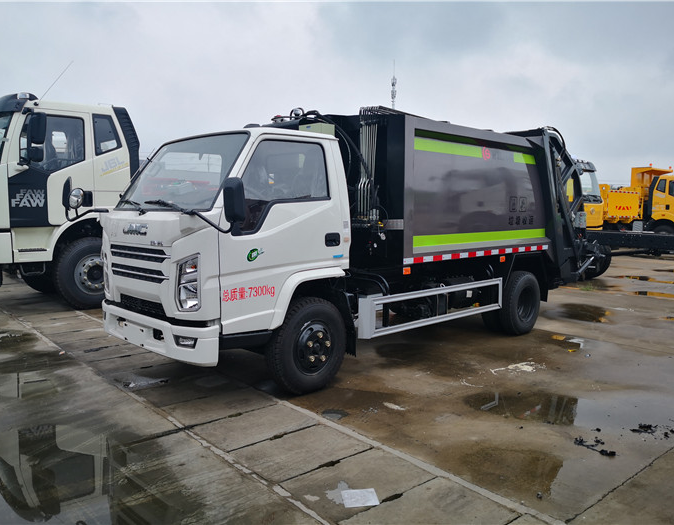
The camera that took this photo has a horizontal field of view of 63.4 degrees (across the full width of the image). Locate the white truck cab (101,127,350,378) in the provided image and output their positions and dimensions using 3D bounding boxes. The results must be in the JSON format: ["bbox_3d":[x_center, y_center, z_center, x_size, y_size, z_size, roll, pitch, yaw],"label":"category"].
[{"bbox_3d":[-1.027,-0.206,4.766,1.525,1.742,1.752,-5,7,-43],"label":"white truck cab"}]

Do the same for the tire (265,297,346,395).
[{"bbox_3d":[-0.251,0.701,4.582,0.792,0.792,0.200,-5,7,-43],"label":"tire"}]

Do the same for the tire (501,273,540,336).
[{"bbox_3d":[2.239,0.499,6.673,0.792,0.792,0.200,-5,7,-43],"label":"tire"}]

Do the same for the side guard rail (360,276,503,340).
[{"bbox_3d":[1.008,0.411,5.475,2.237,0.354,0.149,-5,7,-43],"label":"side guard rail"}]

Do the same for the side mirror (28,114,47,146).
[{"bbox_3d":[-4.138,-1.852,7.562,0.250,0.450,0.130,3,6,30],"label":"side mirror"}]

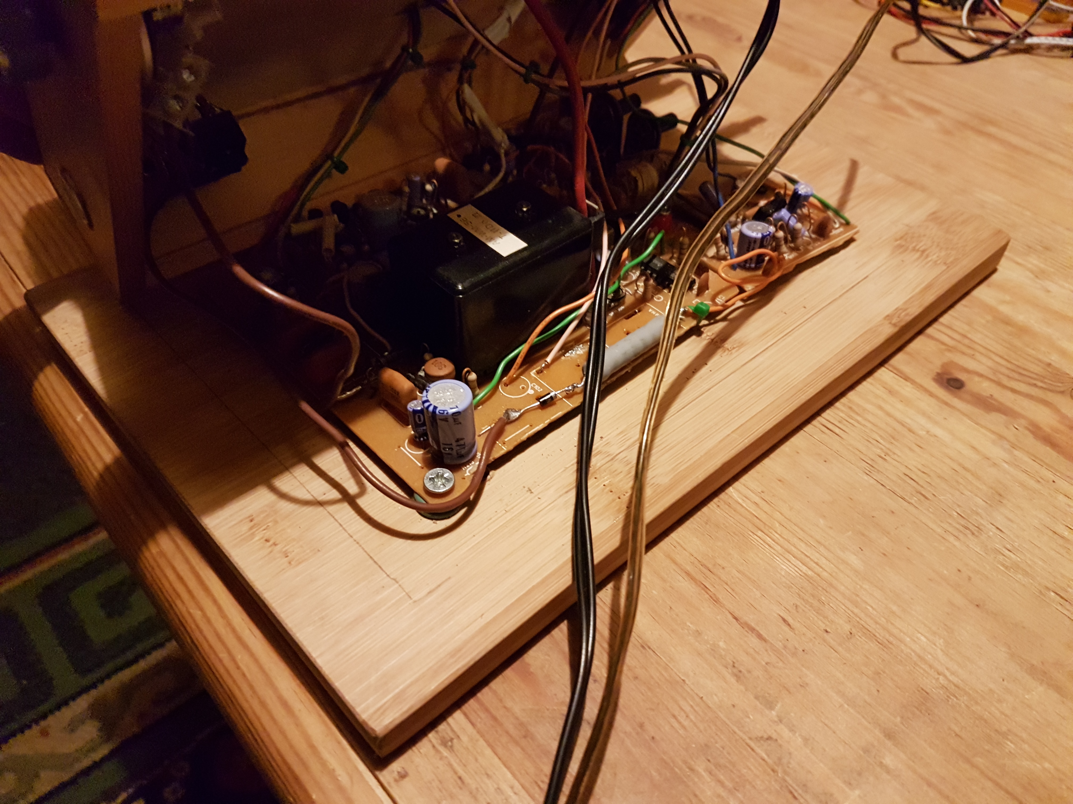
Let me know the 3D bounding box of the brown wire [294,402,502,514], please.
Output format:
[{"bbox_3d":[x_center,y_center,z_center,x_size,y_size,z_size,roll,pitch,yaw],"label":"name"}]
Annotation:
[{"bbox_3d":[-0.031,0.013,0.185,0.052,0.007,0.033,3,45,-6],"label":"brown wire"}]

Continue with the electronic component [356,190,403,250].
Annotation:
[{"bbox_3d":[-0.046,-0.052,0.238,0.013,0.018,0.013,5,45,-5],"label":"electronic component"}]

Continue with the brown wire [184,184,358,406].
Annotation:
[{"bbox_3d":[-0.062,-0.028,0.200,0.018,0.034,0.055,-32,58,-33],"label":"brown wire"}]

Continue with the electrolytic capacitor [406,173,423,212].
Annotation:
[{"bbox_3d":[-0.037,-0.066,0.257,0.005,0.012,0.005,-32,58,-33],"label":"electrolytic capacitor"}]

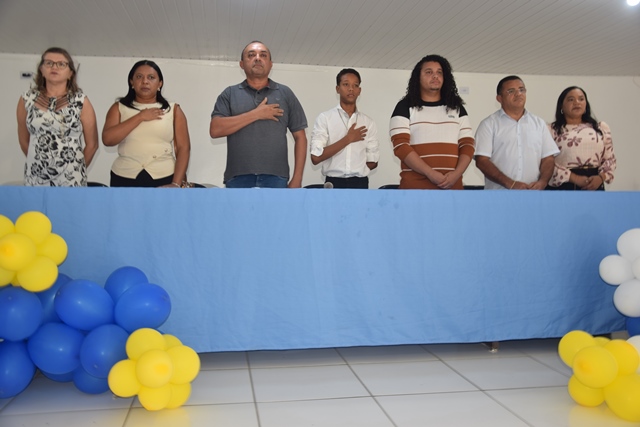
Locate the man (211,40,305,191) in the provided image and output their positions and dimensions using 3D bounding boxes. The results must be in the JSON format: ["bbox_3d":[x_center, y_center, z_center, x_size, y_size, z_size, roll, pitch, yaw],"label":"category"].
[{"bbox_3d":[-0.374,-0.200,3.615,0.600,1.715,0.380,0,1,-7],"label":"man"}]

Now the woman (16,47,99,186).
[{"bbox_3d":[-1.549,-0.164,3.488,0.480,1.641,0.340,0,1,-15],"label":"woman"}]

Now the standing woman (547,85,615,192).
[{"bbox_3d":[1.839,-0.121,4.164,0.470,1.547,0.330,0,1,-10],"label":"standing woman"}]

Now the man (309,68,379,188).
[{"bbox_3d":[0.155,-0.138,3.797,0.460,1.586,0.340,0,1,-6],"label":"man"}]

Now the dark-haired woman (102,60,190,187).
[{"bbox_3d":[-1.037,-0.129,3.535,0.530,1.571,0.360,0,1,-12],"label":"dark-haired woman"}]

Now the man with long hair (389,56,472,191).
[{"bbox_3d":[0.738,-0.199,3.915,0.560,1.707,0.380,0,1,-4],"label":"man with long hair"}]

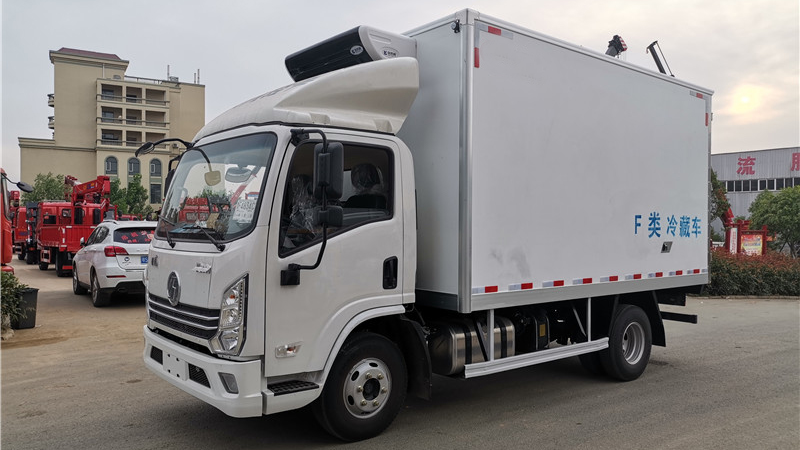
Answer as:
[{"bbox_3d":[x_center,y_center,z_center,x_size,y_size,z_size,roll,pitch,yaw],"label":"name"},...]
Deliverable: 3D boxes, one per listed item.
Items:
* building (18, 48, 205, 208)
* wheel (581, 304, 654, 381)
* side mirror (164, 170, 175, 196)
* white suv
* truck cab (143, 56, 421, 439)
[{"bbox_3d":[-46.100,-11.790,96.200,25.000,27.000,17.000,1,0,-31],"label":"building"},{"bbox_3d":[2.357,1.241,6.566,0.810,0.810,0.460,1,0,-39],"label":"wheel"},{"bbox_3d":[-2.145,-0.369,5.708,0.100,0.350,0.200,1,0,-39],"label":"side mirror"},{"bbox_3d":[-6.000,0.778,13.400,1.860,1.680,4.550,1,0,-36],"label":"white suv"},{"bbox_3d":[-1.045,0.125,4.889,1.550,2.950,2.060,1,0,-39],"label":"truck cab"}]

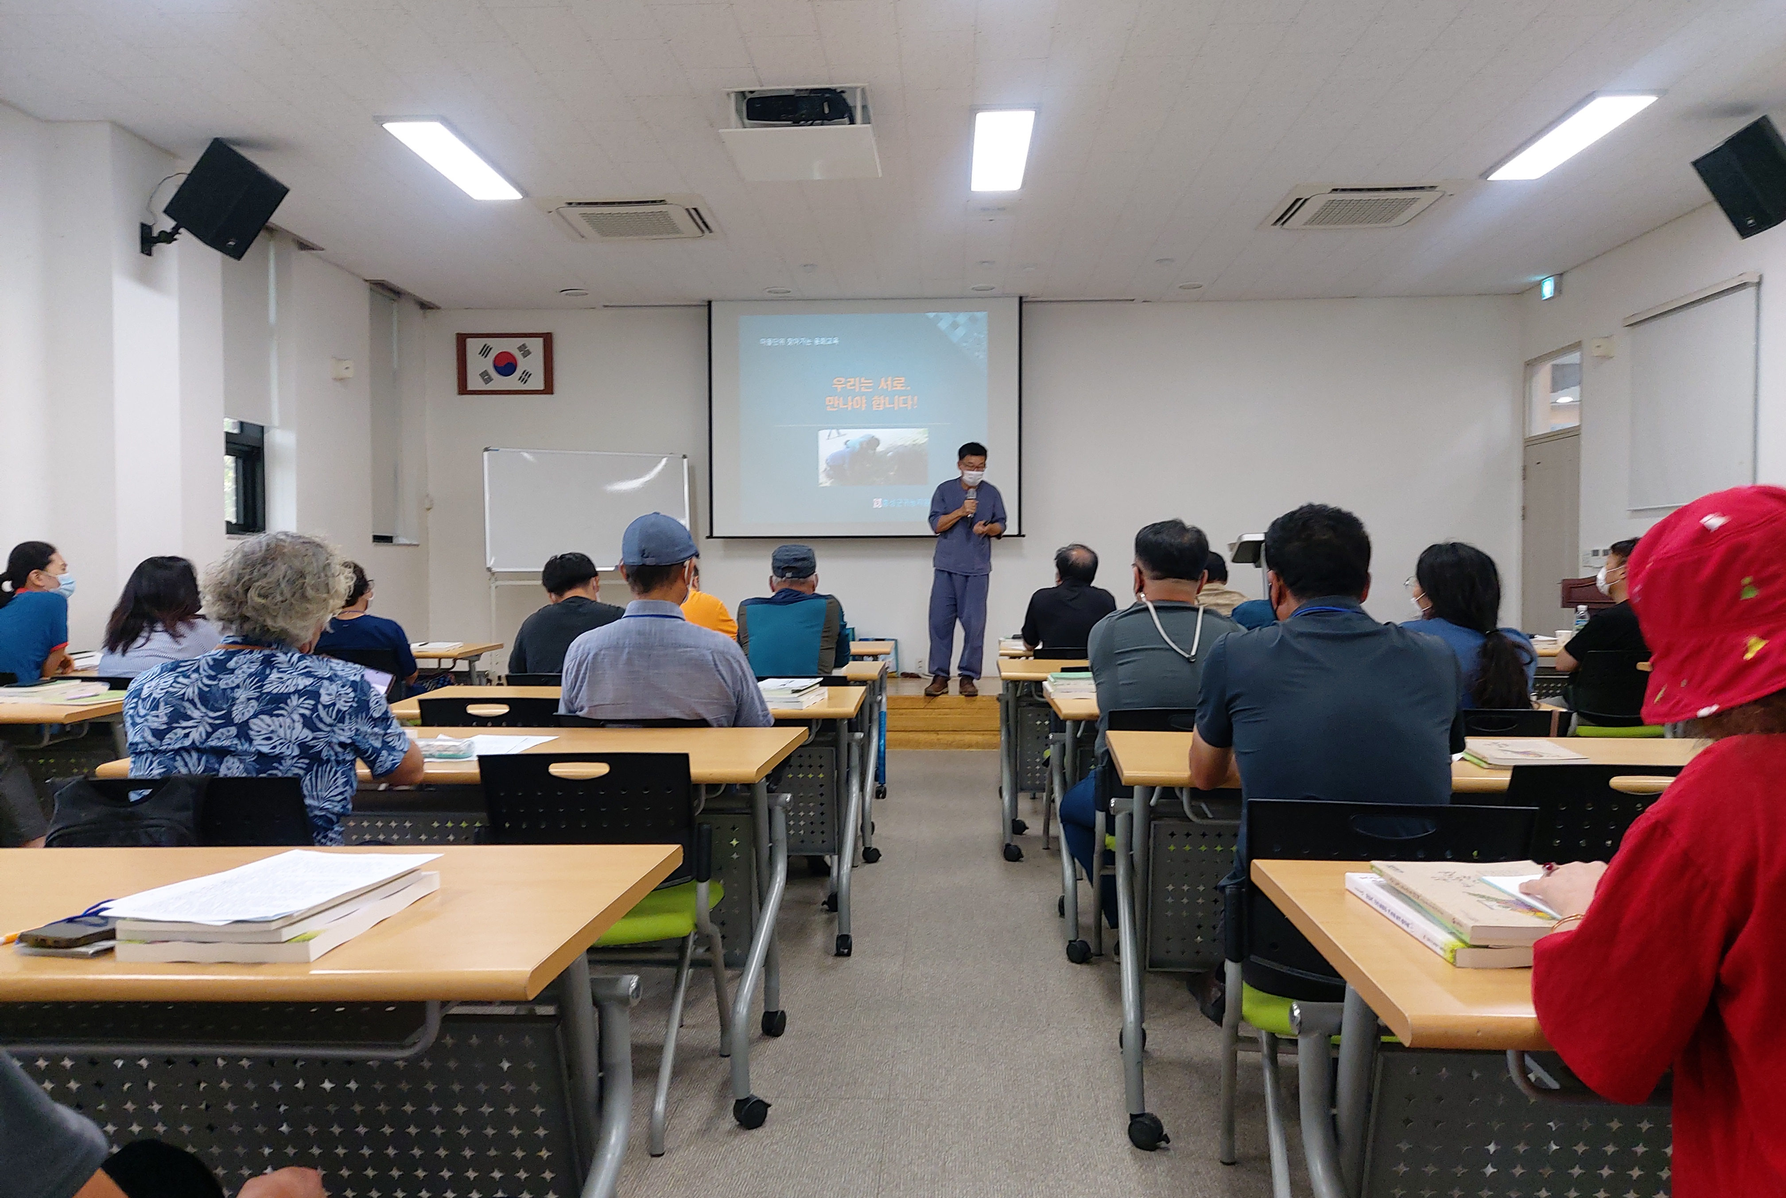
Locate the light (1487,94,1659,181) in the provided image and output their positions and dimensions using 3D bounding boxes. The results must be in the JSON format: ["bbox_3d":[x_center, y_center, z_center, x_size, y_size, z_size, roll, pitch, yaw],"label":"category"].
[{"bbox_3d":[3.240,-2.204,6.180,0.290,0.060,1.240,0,1,2],"label":"light"}]

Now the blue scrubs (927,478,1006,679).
[{"bbox_3d":[0.483,-0.133,8.500,0.510,1.330,0.330,0,1,-2],"label":"blue scrubs"}]

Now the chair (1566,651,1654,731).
[{"bbox_3d":[3.039,0.596,5.586,0.500,0.800,0.560,0,1,-2],"label":"chair"}]

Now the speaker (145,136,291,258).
[{"bbox_3d":[-3.205,-1.909,6.206,0.280,0.430,0.310,34,1,0],"label":"speaker"}]

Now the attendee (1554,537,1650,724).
[{"bbox_3d":[3.137,0.361,5.710,0.520,1.262,0.750,-1,1,-19],"label":"attendee"}]

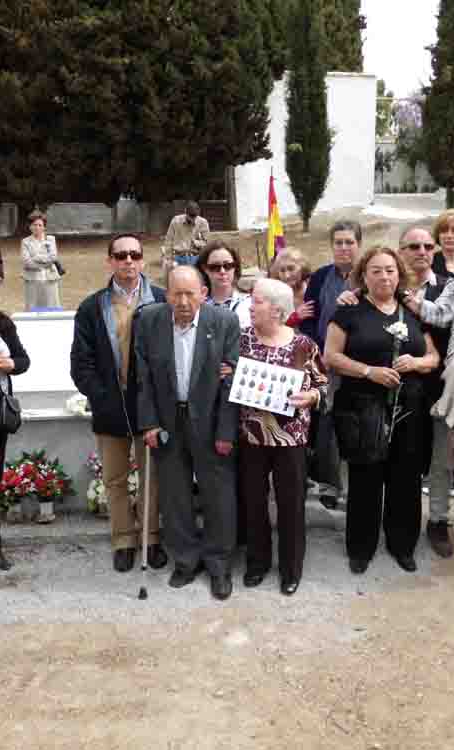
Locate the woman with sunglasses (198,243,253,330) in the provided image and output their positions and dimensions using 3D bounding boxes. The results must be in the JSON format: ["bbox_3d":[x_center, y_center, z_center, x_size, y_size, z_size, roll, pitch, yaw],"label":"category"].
[{"bbox_3d":[-0.014,0.070,4.276,0.470,1.650,0.330,0,6,-2],"label":"woman with sunglasses"}]

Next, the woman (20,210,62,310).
[{"bbox_3d":[-2.010,-0.985,8.229,0.470,1.600,0.340,-3,9,-11],"label":"woman"}]

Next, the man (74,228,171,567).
[{"bbox_3d":[-0.537,0.155,3.899,0.540,1.740,0.380,-2,9,-5],"label":"man"}]

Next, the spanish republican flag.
[{"bbox_3d":[0.442,-1.370,6.700,0.200,0.820,0.150,0,6,0],"label":"spanish republican flag"}]

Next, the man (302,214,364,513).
[{"bbox_3d":[0.658,-0.071,4.514,0.520,1.690,0.340,0,6,4],"label":"man"}]

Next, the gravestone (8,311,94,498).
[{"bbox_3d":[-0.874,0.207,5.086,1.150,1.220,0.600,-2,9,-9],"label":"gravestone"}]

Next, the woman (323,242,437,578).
[{"bbox_3d":[0.781,0.186,3.772,0.570,1.640,0.400,0,9,6],"label":"woman"}]

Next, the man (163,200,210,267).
[{"bbox_3d":[-0.442,-1.275,9.237,0.520,1.700,0.360,-1,9,-3],"label":"man"}]

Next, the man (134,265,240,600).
[{"bbox_3d":[-0.198,0.283,3.675,0.540,1.620,0.420,-1,9,-2],"label":"man"}]

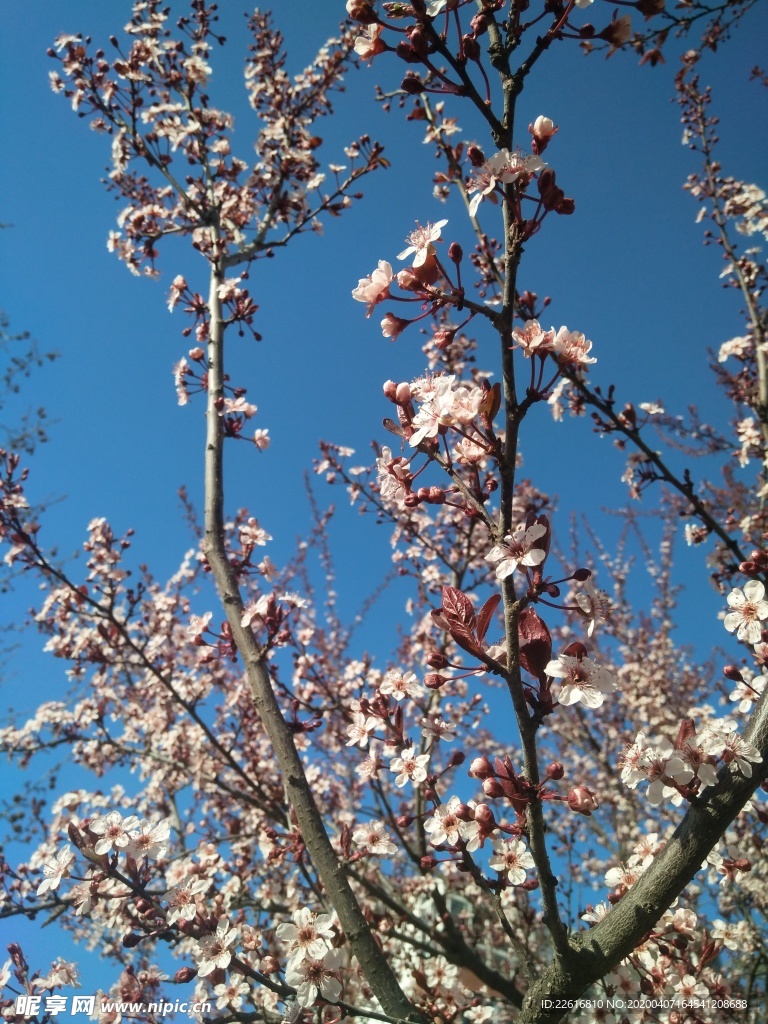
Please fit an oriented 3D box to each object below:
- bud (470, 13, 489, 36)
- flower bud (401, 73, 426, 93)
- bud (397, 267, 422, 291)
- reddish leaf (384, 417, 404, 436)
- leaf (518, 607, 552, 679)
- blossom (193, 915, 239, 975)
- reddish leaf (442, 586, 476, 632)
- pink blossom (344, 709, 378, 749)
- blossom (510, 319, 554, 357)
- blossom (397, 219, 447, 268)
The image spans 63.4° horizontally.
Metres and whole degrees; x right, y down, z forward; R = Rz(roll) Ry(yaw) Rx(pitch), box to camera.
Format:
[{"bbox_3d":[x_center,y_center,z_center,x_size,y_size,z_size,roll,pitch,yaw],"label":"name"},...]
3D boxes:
[{"bbox_3d":[0.041,-0.208,0.265,0.007,0.010,0.007,21,0,0],"label":"bud"},{"bbox_3d":[0.013,-0.183,0.265,0.011,0.009,0.009,9,0,-6],"label":"flower bud"},{"bbox_3d":[0.011,-0.100,0.265,0.011,0.009,0.009,26,0,-9],"label":"bud"},{"bbox_3d":[0.004,-0.037,0.270,0.013,0.004,0.004,36,-68,-6],"label":"reddish leaf"},{"bbox_3d":[0.058,0.050,0.240,0.015,0.027,0.006,-13,-6,14],"label":"leaf"},{"bbox_3d":[-0.070,0.180,0.258,0.024,0.024,0.011,-14,-33,21],"label":"blossom"},{"bbox_3d":[0.040,0.052,0.330,0.016,0.026,0.006,-30,6,1],"label":"reddish leaf"},{"bbox_3d":[-0.017,0.157,0.450,0.027,0.027,0.014,-17,-22,26],"label":"pink blossom"},{"bbox_3d":[0.066,-0.077,0.275,0.019,0.017,0.015,-5,-35,7],"label":"blossom"},{"bbox_3d":[0.019,-0.134,0.310,0.027,0.027,0.015,-20,-58,31],"label":"blossom"}]

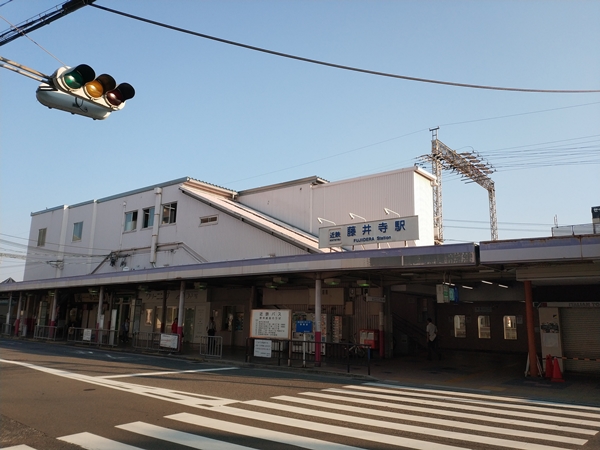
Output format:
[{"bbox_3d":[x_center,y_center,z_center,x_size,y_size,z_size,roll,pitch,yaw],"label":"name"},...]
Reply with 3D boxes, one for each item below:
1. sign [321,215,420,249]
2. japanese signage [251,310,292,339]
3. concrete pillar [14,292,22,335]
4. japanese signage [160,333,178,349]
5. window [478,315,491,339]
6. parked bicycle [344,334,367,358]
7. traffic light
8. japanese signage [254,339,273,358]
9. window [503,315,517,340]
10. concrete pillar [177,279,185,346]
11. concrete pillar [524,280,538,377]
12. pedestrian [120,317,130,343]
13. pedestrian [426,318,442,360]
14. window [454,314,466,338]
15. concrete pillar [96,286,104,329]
[{"bbox_3d":[2.273,0.241,18.300,3.850,0.780,0.170,-8,-15,41],"label":"sign"},{"bbox_3d":[-0.987,3.401,19.000,1.950,0.990,0.120,-8,-15,41],"label":"japanese signage"},{"bbox_3d":[-20.165,6.376,39.761,0.210,3.129,0.210,-7,-13,40],"label":"concrete pillar"},{"bbox_3d":[-5.732,5.125,24.400,1.180,0.570,0.040,-8,-15,41],"label":"japanese signage"},{"bbox_3d":[10.794,5.975,32.400,0.720,1.280,0.150,-8,-15,41],"label":"window"},{"bbox_3d":[2.299,5.022,22.983,1.500,0.993,0.520,-8,-13,42],"label":"parked bicycle"},{"bbox_3d":[-3.527,-2.169,9.100,0.700,0.430,1.220,-7,-14,37],"label":"traffic light"},{"bbox_3d":[-1.301,4.319,19.400,0.840,0.600,0.030,-7,-13,40],"label":"japanese signage"},{"bbox_3d":[10.421,5.091,27.500,0.680,1.233,0.100,-7,-13,40],"label":"window"},{"bbox_3d":[-5.420,4.151,25.266,0.190,3.191,0.190,-7,-13,40],"label":"concrete pillar"},{"bbox_3d":[6.864,3.046,16.433,0.230,2.796,0.230,-7,-13,40],"label":"concrete pillar"},{"bbox_3d":[-11.408,6.916,36.428,0.420,1.530,0.460,-6,-12,36],"label":"pedestrian"},{"bbox_3d":[5.303,4.548,22.037,0.450,1.643,0.480,-8,-13,41],"label":"pedestrian"},{"bbox_3d":[9.611,6.093,33.300,0.720,1.260,0.150,-8,-15,41],"label":"window"},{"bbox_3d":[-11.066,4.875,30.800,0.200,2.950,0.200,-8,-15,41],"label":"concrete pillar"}]

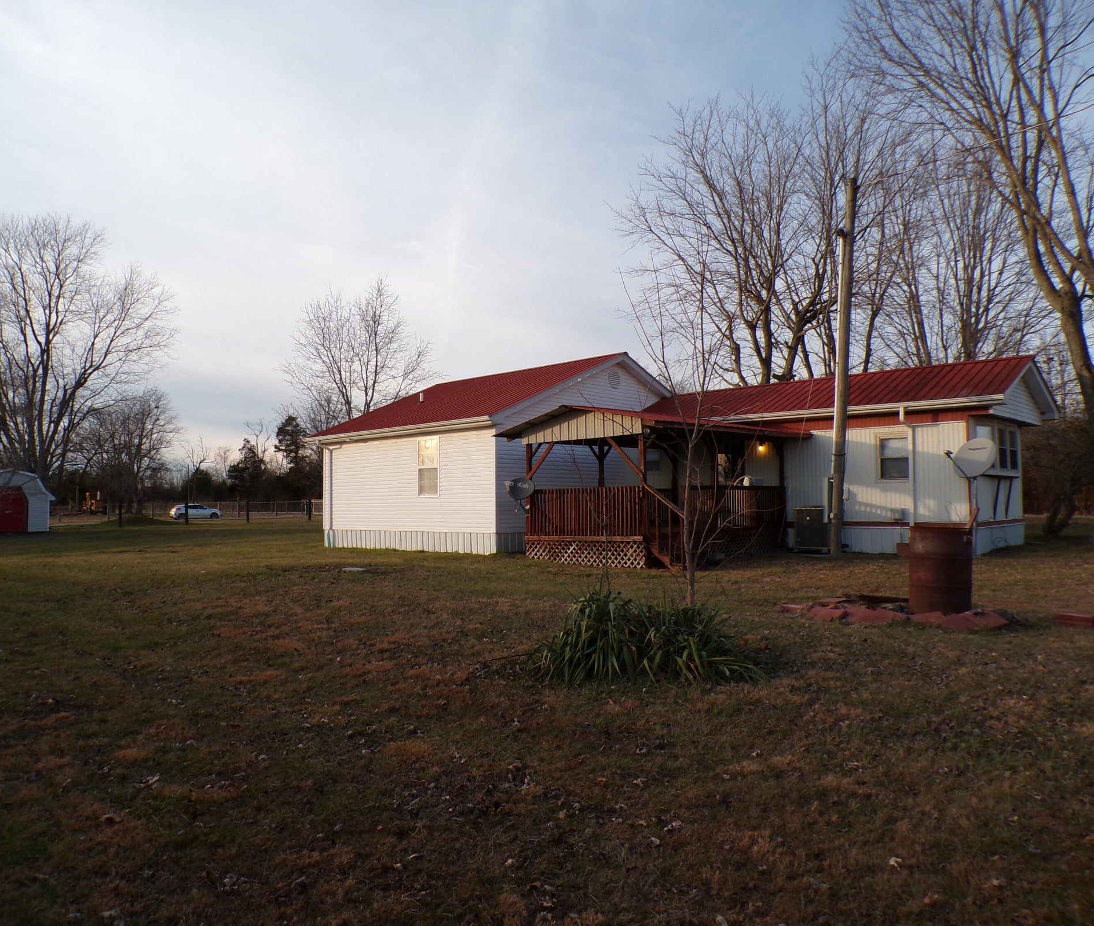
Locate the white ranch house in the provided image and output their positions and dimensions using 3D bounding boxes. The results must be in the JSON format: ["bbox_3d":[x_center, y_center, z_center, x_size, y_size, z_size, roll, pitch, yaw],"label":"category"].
[{"bbox_3d":[2.618,-0.419,22.627,17.250,5.280,10.700,-3,-4,42],"label":"white ranch house"}]

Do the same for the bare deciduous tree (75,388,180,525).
[{"bbox_3d":[-29.408,-0.507,60.000,6.900,9.500,6.900,0,-3,-25],"label":"bare deciduous tree"}]

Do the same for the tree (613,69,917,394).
[{"bbox_3d":[7.715,-5.859,30.500,10.000,16.500,10.000,-1,-3,14],"label":"tree"}]

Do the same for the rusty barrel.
[{"bbox_3d":[3.795,1.032,8.250,0.600,0.870,0.600,-2,-3,25],"label":"rusty barrel"}]

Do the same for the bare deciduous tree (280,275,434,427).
[{"bbox_3d":[-11.070,-3.690,50.000,8.900,14.400,8.900,0,-3,-13],"label":"bare deciduous tree"}]

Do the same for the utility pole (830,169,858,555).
[{"bbox_3d":[6.268,-2.049,18.046,0.340,7.990,0.320,2,-2,42],"label":"utility pole"}]

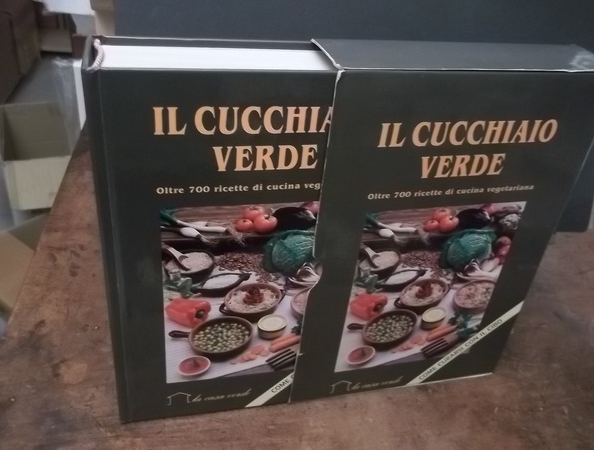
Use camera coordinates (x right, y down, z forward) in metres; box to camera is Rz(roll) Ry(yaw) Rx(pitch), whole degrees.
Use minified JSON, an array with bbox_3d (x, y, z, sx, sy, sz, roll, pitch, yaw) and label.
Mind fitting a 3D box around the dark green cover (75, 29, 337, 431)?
[{"bbox_3d":[-0.029,0.016,0.348,0.170,0.246,0.046,-4,35,-15],"label":"dark green cover"}]

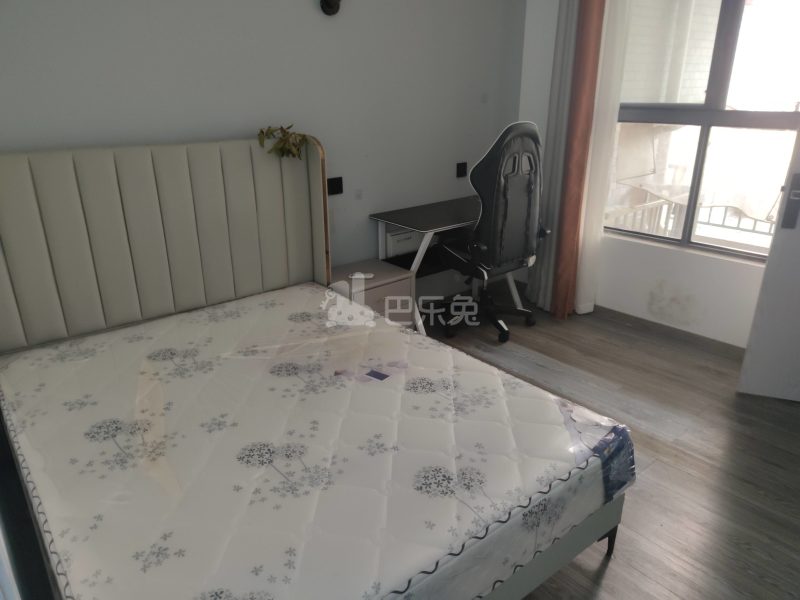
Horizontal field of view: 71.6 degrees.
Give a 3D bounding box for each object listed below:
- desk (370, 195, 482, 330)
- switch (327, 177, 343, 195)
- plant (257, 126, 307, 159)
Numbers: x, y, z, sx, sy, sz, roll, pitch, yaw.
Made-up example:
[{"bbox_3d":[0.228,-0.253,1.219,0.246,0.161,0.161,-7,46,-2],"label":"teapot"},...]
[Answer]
[{"bbox_3d":[0.360,-0.192,3.496,0.995,0.748,0.582,-16,25,-34],"label":"desk"},{"bbox_3d":[-0.361,-0.637,3.102,0.092,0.092,0.012,-16,25,-37],"label":"switch"},{"bbox_3d":[-0.579,-0.779,2.729,0.205,0.155,0.140,-16,25,-37],"label":"plant"}]

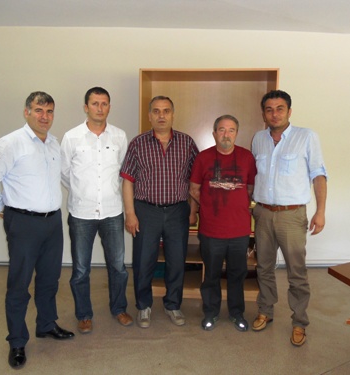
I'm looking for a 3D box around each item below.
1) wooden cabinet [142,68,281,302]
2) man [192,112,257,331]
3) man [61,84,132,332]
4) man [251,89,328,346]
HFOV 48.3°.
[{"bbox_3d":[0.300,-0.030,3.710,1.175,2.029,0.603,1,7,5],"label":"wooden cabinet"},{"bbox_3d":[0.373,0.270,2.968,0.530,1.620,0.400,1,7,1],"label":"man"},{"bbox_3d":[-0.588,0.176,2.921,0.540,1.793,0.400,-2,7,-18],"label":"man"},{"bbox_3d":[0.815,0.204,2.851,0.570,1.793,0.460,5,8,28],"label":"man"}]

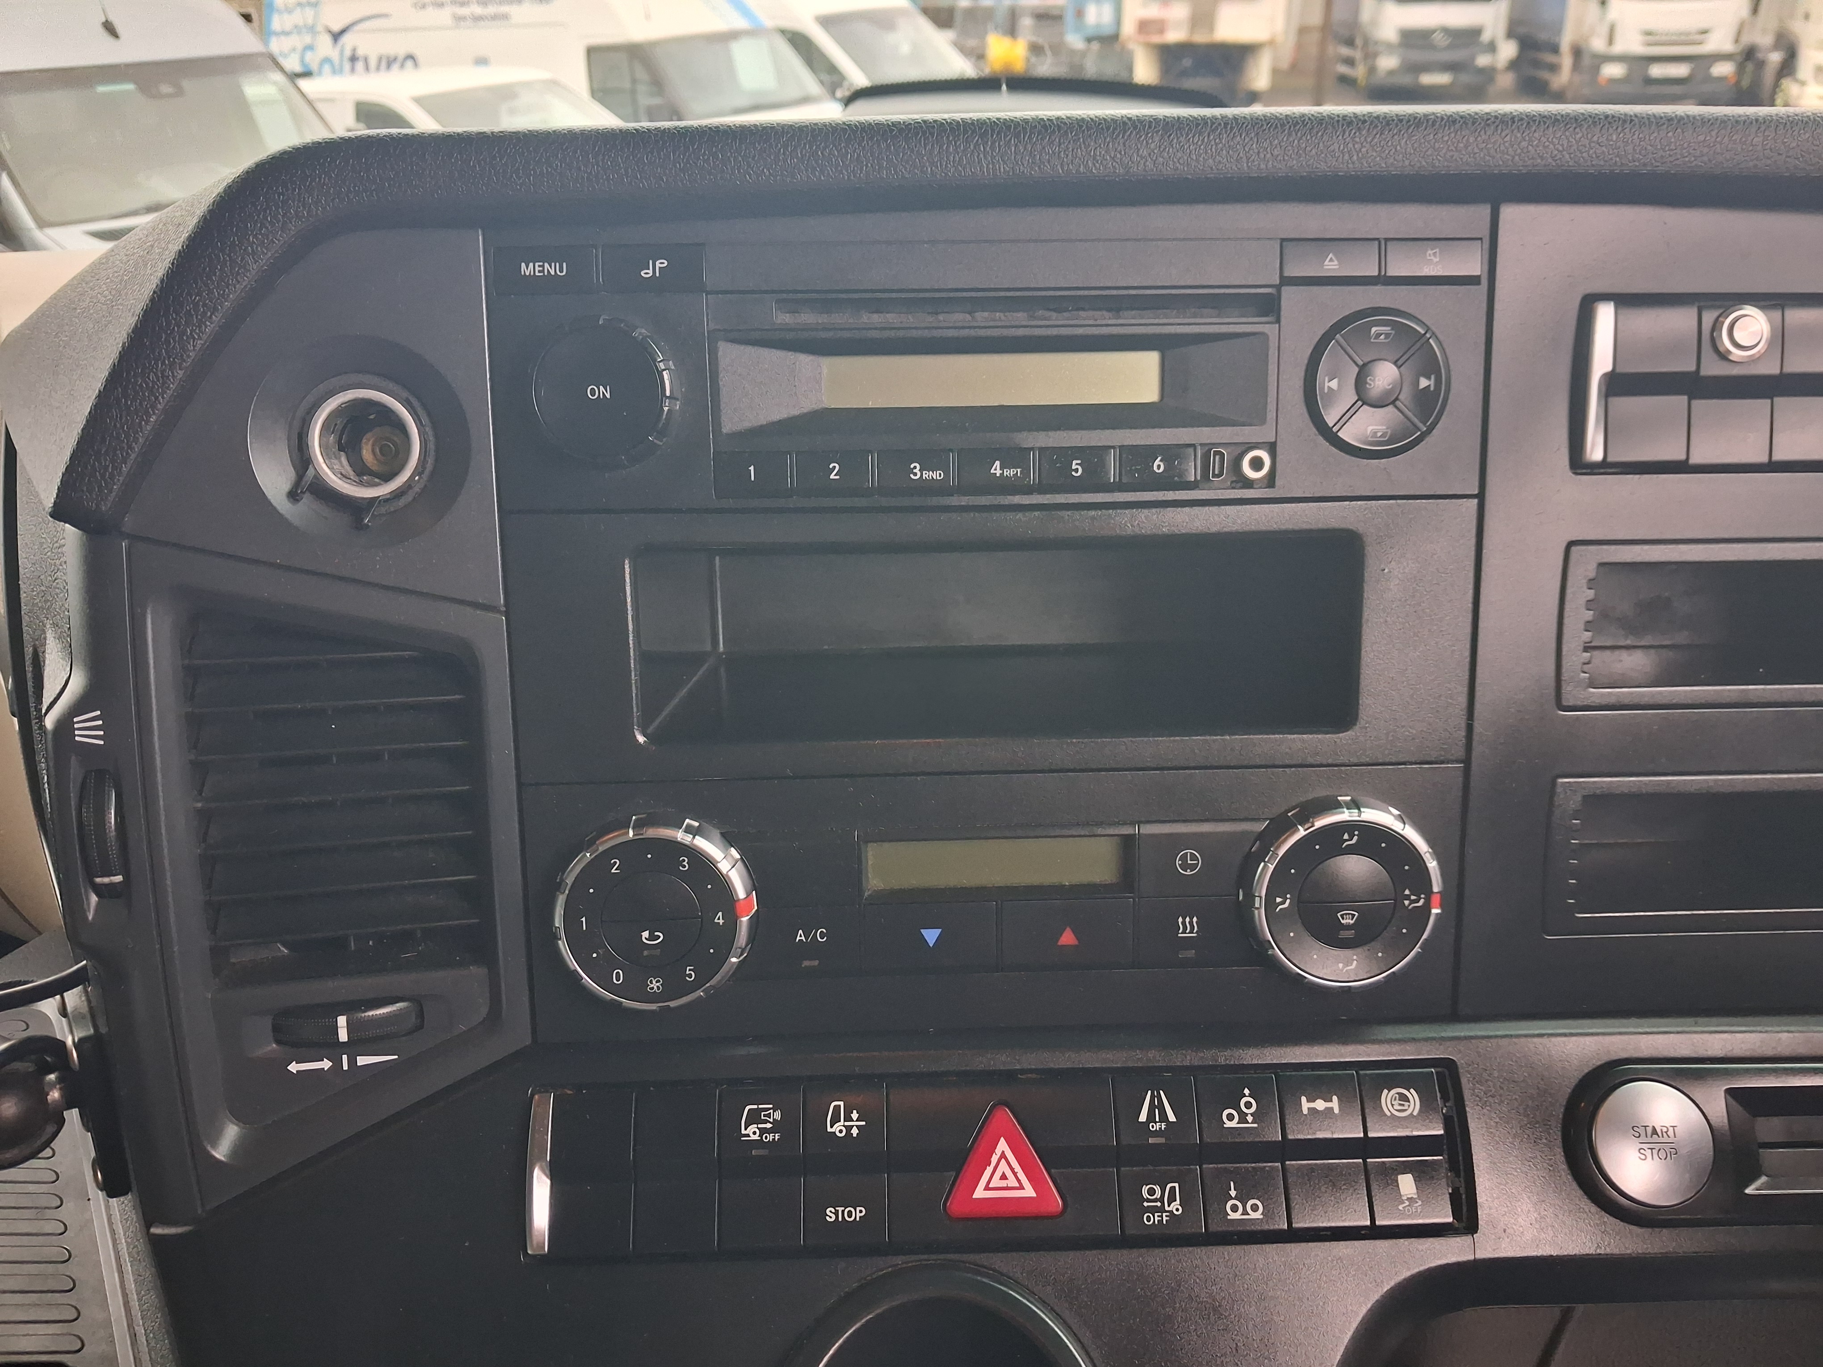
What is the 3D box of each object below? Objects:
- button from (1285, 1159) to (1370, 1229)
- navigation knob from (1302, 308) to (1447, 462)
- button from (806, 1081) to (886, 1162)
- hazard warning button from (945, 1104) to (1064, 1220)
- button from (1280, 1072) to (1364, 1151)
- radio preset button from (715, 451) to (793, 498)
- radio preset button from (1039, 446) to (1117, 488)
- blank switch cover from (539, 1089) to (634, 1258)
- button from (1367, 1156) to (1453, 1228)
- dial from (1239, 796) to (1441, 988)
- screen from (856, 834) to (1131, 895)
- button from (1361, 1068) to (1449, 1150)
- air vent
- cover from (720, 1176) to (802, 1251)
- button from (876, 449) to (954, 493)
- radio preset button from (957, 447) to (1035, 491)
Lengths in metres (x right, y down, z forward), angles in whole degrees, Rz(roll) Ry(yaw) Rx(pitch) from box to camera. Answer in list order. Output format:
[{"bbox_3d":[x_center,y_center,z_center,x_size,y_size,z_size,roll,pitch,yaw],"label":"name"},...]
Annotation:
[{"bbox_3d":[0.105,0.130,0.362,0.021,0.016,0.008,-1,-15,-1],"label":"button"},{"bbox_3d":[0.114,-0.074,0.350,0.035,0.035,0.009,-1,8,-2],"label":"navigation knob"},{"bbox_3d":[-0.017,0.112,0.365,0.020,0.019,0.008,-1,-15,-1],"label":"button"},{"bbox_3d":[0.023,0.122,0.363,0.030,0.027,0.010,-1,-14,-3],"label":"hazard warning button"},{"bbox_3d":[0.106,0.111,0.373,0.021,0.016,0.010,-1,-14,-3],"label":"button"},{"bbox_3d":[-0.039,-0.052,0.351,0.019,0.011,0.007,-1,9,-2],"label":"radio preset button"},{"bbox_3d":[0.041,-0.054,0.356,0.019,0.009,0.008,-1,8,-2],"label":"radio preset button"},{"bbox_3d":[-0.081,0.124,0.361,0.021,0.039,0.010,-1,-14,-3],"label":"blank switch cover"},{"bbox_3d":[0.127,0.131,0.369,0.021,0.016,0.010,-1,-14,-3],"label":"button"},{"bbox_3d":[0.109,0.053,0.362,0.046,0.046,0.017,-1,9,-2],"label":"dial"},{"bbox_3d":[0.022,0.046,0.371,0.068,0.014,0.005,-1,8,-2],"label":"screen"},{"bbox_3d":[0.126,0.110,0.368,0.021,0.019,0.008,-1,-15,-1],"label":"button"},{"bbox_3d":[-0.148,0.027,0.372,0.070,0.091,0.025,-3,9,-12],"label":"air vent"},{"bbox_3d":[-0.038,0.134,0.360,0.021,0.016,0.010,-1,-14,-3],"label":"cover"},{"bbox_3d":[0.001,-0.053,0.352,0.019,0.010,0.007,-1,9,-2],"label":"button"},{"bbox_3d":[0.021,-0.053,0.353,0.019,0.010,0.007,-1,9,-2],"label":"radio preset button"}]

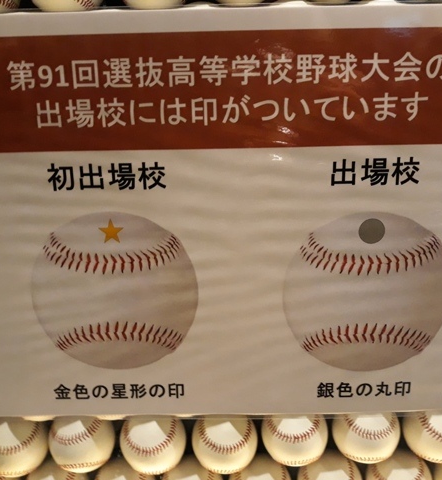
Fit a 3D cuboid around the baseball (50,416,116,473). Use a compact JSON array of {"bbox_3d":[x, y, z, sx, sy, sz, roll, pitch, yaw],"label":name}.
[{"bbox_3d":[-0.158,0.227,0.571,0.073,0.073,0.073,-2,16,1],"label":"baseball"}]

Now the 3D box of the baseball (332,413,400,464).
[{"bbox_3d":[0.163,0.212,0.559,0.073,0.073,0.073,-2,14,1],"label":"baseball"}]

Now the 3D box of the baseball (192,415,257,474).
[{"bbox_3d":[0.004,0.224,0.563,0.073,0.073,0.073,-2,16,1],"label":"baseball"}]

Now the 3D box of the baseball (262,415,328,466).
[{"bbox_3d":[0.083,0.215,0.560,0.073,0.073,0.073,-2,14,1],"label":"baseball"}]

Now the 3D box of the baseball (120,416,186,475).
[{"bbox_3d":[-0.075,0.224,0.559,0.073,0.073,0.073,-2,14,1],"label":"baseball"}]

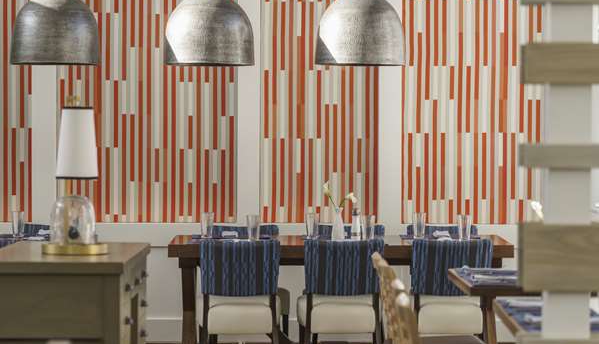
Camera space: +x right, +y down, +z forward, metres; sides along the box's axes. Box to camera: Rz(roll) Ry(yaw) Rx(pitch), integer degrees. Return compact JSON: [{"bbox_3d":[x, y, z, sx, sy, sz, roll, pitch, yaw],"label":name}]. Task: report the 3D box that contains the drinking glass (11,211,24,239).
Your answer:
[{"bbox_3d":[-1.781,0.333,12.250,0.083,0.157,0.083,0,1,0],"label":"drinking glass"}]

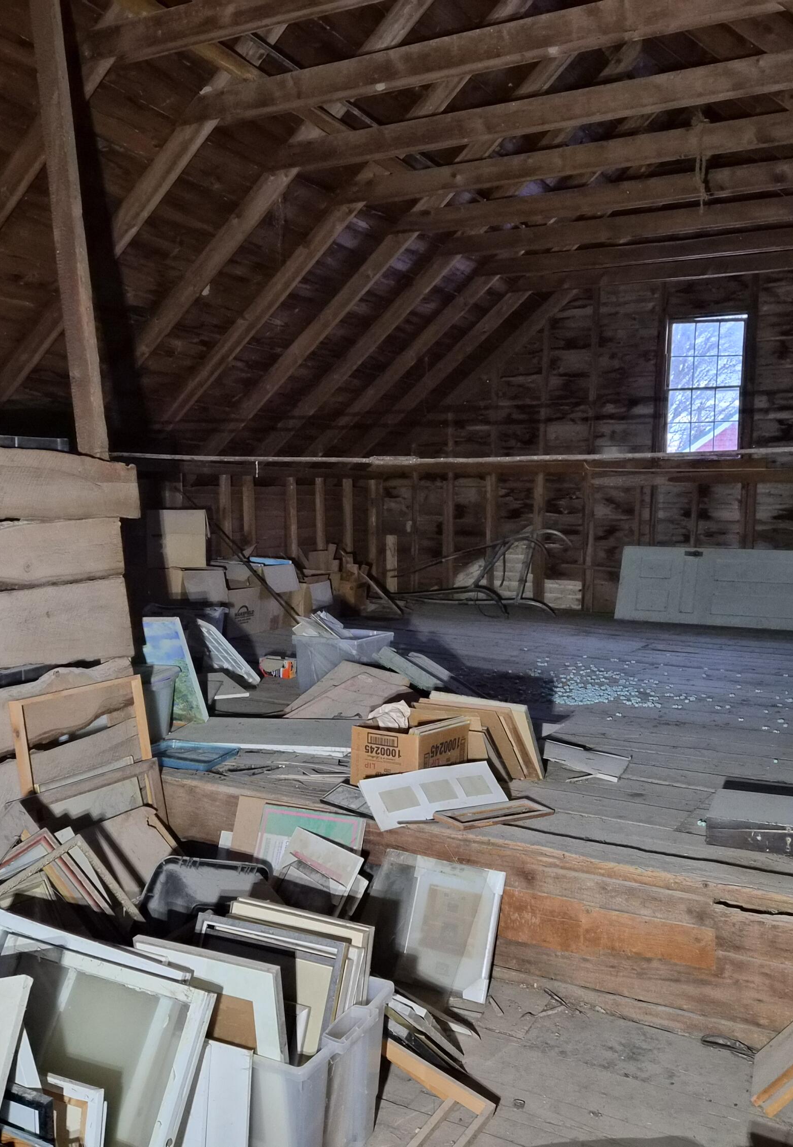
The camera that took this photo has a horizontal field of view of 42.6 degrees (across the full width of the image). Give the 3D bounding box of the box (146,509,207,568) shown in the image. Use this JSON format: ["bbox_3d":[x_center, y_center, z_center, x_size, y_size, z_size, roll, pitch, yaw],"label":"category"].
[{"bbox_3d":[-1.845,-0.296,8.495,0.490,0.469,0.408,0,4,-14],"label":"box"}]

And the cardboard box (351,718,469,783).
[{"bbox_3d":[0.065,0.765,4.376,0.342,0.243,0.399,4,4,35],"label":"cardboard box"}]

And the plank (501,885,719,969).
[{"bbox_3d":[0.682,1.188,3.386,0.734,0.153,0.031,3,4,29],"label":"plank"}]

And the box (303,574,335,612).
[{"bbox_3d":[-0.957,0.291,10.279,0.388,0.398,0.500,3,4,29],"label":"box"}]

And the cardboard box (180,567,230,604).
[{"bbox_3d":[-1.815,0.082,8.700,0.388,0.275,0.510,3,4,29],"label":"cardboard box"}]

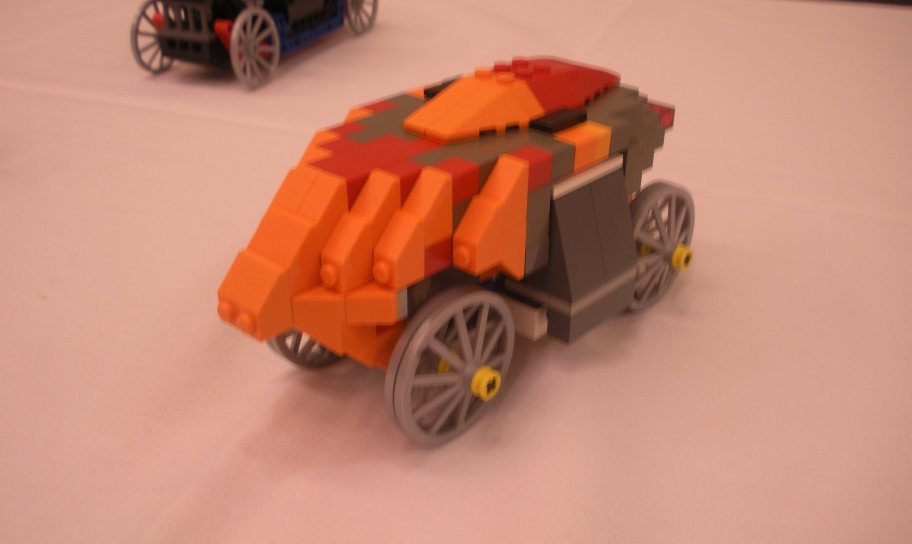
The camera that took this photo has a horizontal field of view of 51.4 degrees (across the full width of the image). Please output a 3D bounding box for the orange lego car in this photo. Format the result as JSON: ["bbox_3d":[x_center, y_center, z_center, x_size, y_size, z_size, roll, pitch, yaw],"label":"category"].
[{"bbox_3d":[0.004,-0.014,0.275,0.079,0.085,0.162,24,37,37],"label":"orange lego car"}]

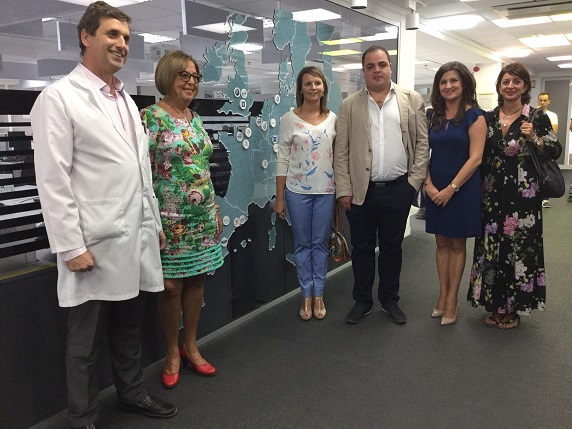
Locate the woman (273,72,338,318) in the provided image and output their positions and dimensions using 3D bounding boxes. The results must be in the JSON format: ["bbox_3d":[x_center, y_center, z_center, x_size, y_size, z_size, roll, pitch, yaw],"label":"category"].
[{"bbox_3d":[0.144,-0.130,3.449,0.450,1.665,0.300,-1,10,0],"label":"woman"}]

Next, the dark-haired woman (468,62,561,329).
[{"bbox_3d":[1.453,-0.118,3.297,0.540,1.649,0.330,3,11,22],"label":"dark-haired woman"}]

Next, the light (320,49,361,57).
[{"bbox_3d":[0.927,-2.792,8.871,0.600,0.080,0.600,6,12,33],"label":"light"}]

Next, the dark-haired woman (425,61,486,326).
[{"bbox_3d":[1.108,-0.132,3.368,0.440,1.664,0.300,4,11,24],"label":"dark-haired woman"}]

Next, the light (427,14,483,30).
[{"bbox_3d":[2.005,-2.296,6.047,0.600,0.080,0.600,6,12,33],"label":"light"}]

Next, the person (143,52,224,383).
[{"bbox_3d":[-0.533,0.020,2.671,0.460,1.671,0.300,-9,13,-37],"label":"person"}]

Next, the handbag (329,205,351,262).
[{"bbox_3d":[0.357,0.129,3.481,0.240,0.380,0.160,3,11,20],"label":"handbag"}]

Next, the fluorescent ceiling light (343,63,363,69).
[{"bbox_3d":[1.544,-3.219,11.159,0.600,0.080,0.600,6,12,33],"label":"fluorescent ceiling light"}]

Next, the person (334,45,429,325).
[{"bbox_3d":[0.624,-0.195,3.416,0.630,1.788,0.350,0,10,8],"label":"person"}]

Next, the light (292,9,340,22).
[{"bbox_3d":[0.254,-2.200,5.690,0.600,0.080,0.600,6,12,33],"label":"light"}]

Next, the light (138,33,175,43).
[{"bbox_3d":[-1.856,-2.404,7.009,0.600,0.080,0.600,6,12,33],"label":"light"}]

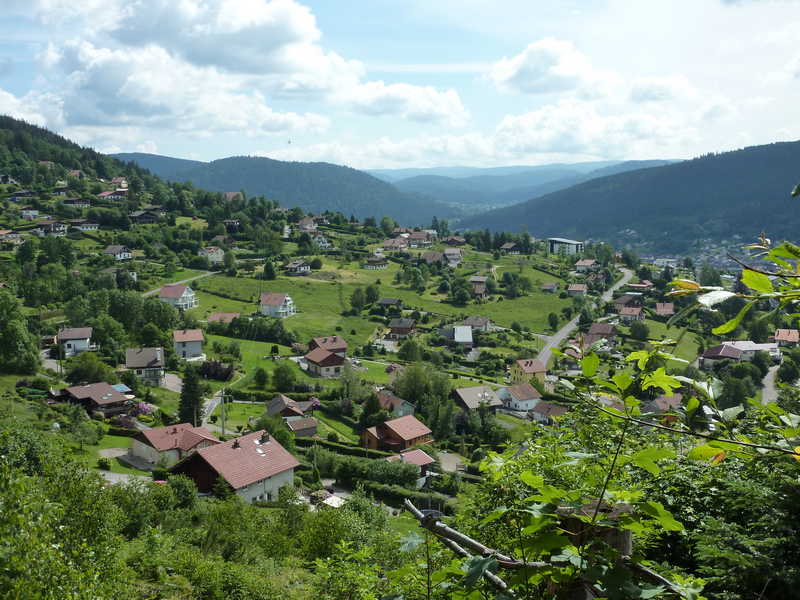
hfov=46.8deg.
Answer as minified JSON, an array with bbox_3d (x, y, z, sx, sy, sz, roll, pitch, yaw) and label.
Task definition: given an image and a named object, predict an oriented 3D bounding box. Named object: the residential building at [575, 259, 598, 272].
[{"bbox_3d":[125.700,-22.600,620.100,11.000,7.500,10.000,5,9,34],"label":"residential building"}]

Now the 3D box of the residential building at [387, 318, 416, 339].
[{"bbox_3d":[1.142,12.624,408.000,9.500,7.800,8.200,2,8,13],"label":"residential building"}]

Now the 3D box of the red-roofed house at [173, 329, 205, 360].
[{"bbox_3d":[-66.400,14.000,290.600,9.000,8.700,9.000,-2,8,-15],"label":"red-roofed house"}]

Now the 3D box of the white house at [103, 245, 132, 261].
[{"bbox_3d":[-146.707,-24.470,480.000,12.000,7.300,10.000,3,8,25],"label":"white house"}]

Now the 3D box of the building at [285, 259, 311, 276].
[{"bbox_3d":[-48.810,-15.640,440.000,9.140,7.810,8.220,6,9,40],"label":"building"}]

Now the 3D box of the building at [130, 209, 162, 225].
[{"bbox_3d":[-115.630,-37.480,420.000,10.200,5.800,11.300,-6,9,-38],"label":"building"}]

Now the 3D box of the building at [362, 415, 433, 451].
[{"bbox_3d":[-0.618,30.134,210.000,13.200,6.300,9.000,7,10,44],"label":"building"}]

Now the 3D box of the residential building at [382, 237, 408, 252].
[{"bbox_3d":[-2.560,-32.600,540.000,14.430,8.930,10.690,0,7,4],"label":"residential building"}]

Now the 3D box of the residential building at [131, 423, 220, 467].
[{"bbox_3d":[-38.270,24.490,158.000,12.320,5.460,10.270,-5,8,-35],"label":"residential building"}]

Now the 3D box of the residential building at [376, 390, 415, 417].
[{"bbox_3d":[-1.377,30.338,272.000,8.200,6.100,10.600,-5,9,-32],"label":"residential building"}]

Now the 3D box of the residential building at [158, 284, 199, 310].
[{"bbox_3d":[-83.870,-0.950,350.000,11.000,8.400,9.200,2,7,16],"label":"residential building"}]

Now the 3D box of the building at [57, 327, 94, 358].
[{"bbox_3d":[-105.900,13.090,302.000,10.370,7.930,8.640,-2,7,-14],"label":"building"}]

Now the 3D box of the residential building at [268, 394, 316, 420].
[{"bbox_3d":[-23.930,24.160,203.000,9.460,4.900,9.460,-2,7,-13],"label":"residential building"}]

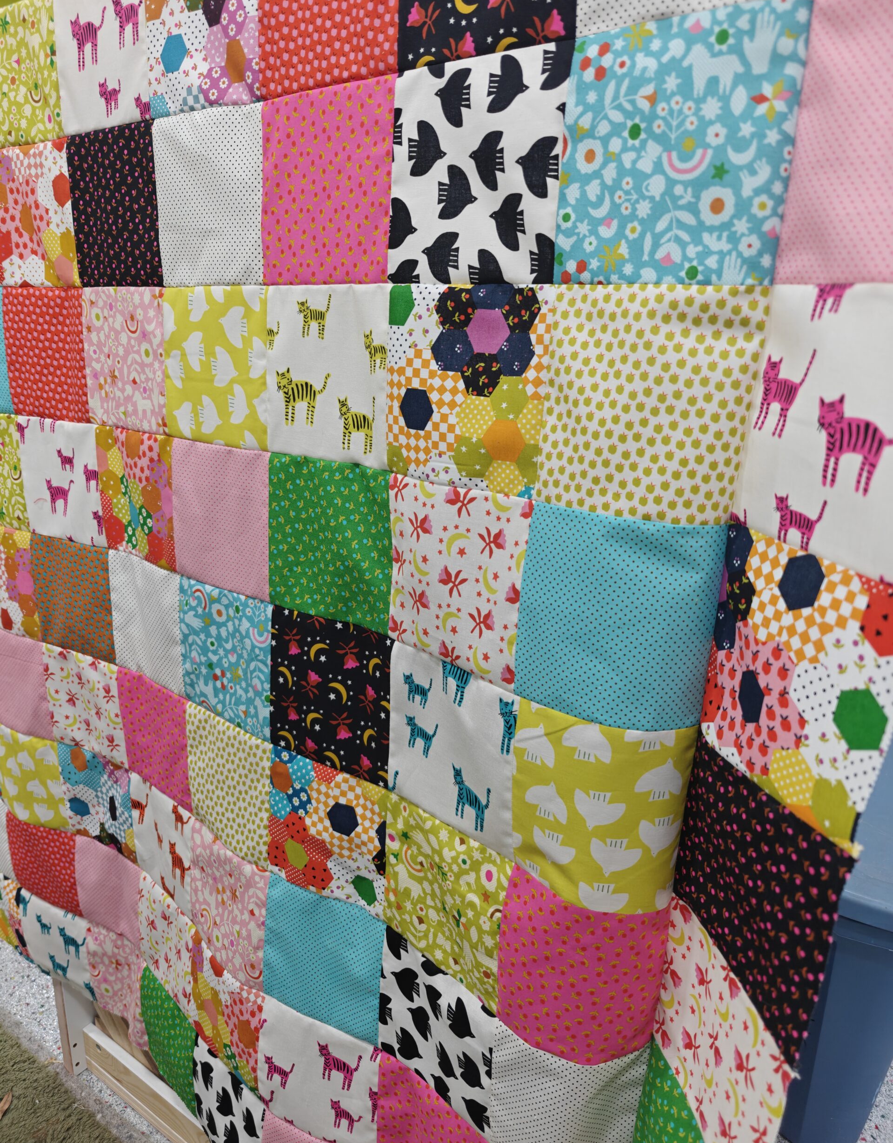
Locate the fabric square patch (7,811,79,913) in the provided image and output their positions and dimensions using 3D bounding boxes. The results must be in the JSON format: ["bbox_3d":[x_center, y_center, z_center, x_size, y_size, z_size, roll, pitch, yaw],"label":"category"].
[{"bbox_3d":[-0.473,0.342,0.930,0.115,0.119,0.014,15,22,22],"label":"fabric square patch"}]

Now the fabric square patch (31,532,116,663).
[{"bbox_3d":[-0.364,0.027,0.772,0.115,0.116,0.010,10,17,29],"label":"fabric square patch"}]

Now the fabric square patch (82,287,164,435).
[{"bbox_3d":[-0.267,-0.176,0.657,0.114,0.114,0.010,13,18,34],"label":"fabric square patch"}]

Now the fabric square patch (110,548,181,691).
[{"bbox_3d":[-0.270,0.047,0.711,0.114,0.117,0.010,13,18,36],"label":"fabric square patch"}]

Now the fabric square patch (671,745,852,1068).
[{"bbox_3d":[0.143,0.147,0.378,0.014,0.122,0.115,-1,20,-11],"label":"fabric square patch"}]

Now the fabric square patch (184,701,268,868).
[{"bbox_3d":[-0.187,0.181,0.676,0.114,0.116,0.016,13,17,37],"label":"fabric square patch"}]

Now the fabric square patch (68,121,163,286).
[{"bbox_3d":[-0.263,-0.286,0.626,0.114,0.115,0.010,12,20,33],"label":"fabric square patch"}]

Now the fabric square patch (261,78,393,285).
[{"bbox_3d":[-0.077,-0.240,0.497,0.113,0.114,0.010,13,18,34],"label":"fabric square patch"}]

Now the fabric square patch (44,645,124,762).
[{"bbox_3d":[-0.368,0.138,0.808,0.115,0.115,0.012,11,20,27],"label":"fabric square patch"}]

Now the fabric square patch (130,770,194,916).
[{"bbox_3d":[-0.277,0.266,0.770,0.113,0.116,0.014,14,18,40],"label":"fabric square patch"}]

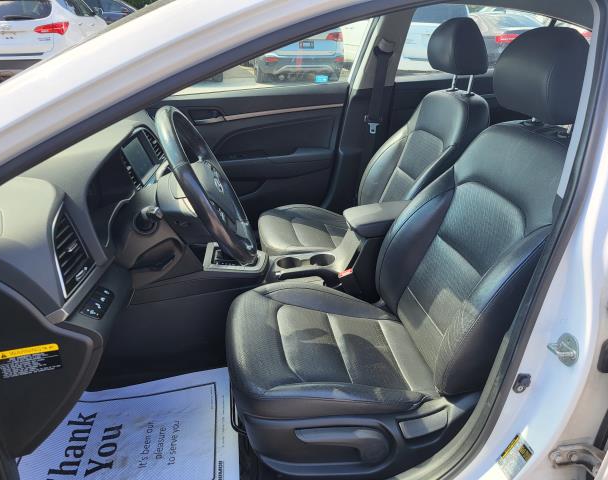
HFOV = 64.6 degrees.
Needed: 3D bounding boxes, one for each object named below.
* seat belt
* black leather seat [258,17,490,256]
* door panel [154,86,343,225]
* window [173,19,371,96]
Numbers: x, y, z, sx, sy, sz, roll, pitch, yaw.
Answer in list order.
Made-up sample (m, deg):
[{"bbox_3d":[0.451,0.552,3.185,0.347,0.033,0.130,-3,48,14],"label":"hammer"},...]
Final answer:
[{"bbox_3d":[0.295,-0.543,1.948,0.080,0.560,0.080,1,29,-6],"label":"seat belt"},{"bbox_3d":[0.207,-0.289,1.750,0.780,0.920,0.520,-2,24,-5],"label":"black leather seat"},{"bbox_3d":[-0.249,-0.331,2.036,0.880,0.620,0.130,-2,24,-5],"label":"door panel"},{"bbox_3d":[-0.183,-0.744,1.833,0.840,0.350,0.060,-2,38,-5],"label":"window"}]

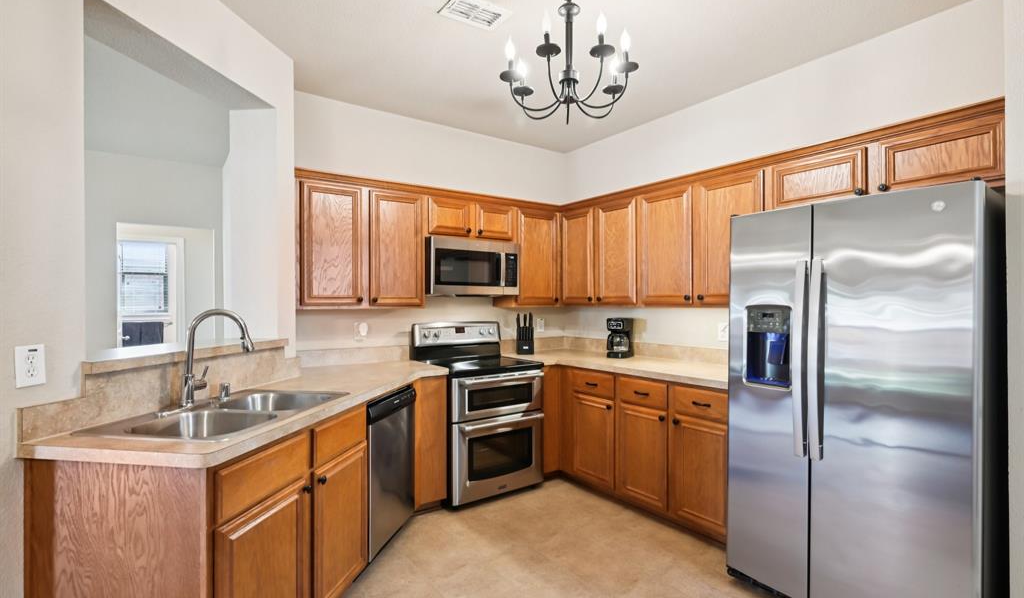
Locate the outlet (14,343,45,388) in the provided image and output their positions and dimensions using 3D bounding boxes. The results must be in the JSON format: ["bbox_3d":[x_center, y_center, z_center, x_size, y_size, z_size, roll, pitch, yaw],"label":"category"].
[{"bbox_3d":[-1.458,0.203,1.465,0.012,0.122,0.077,0,-1,10],"label":"outlet"}]

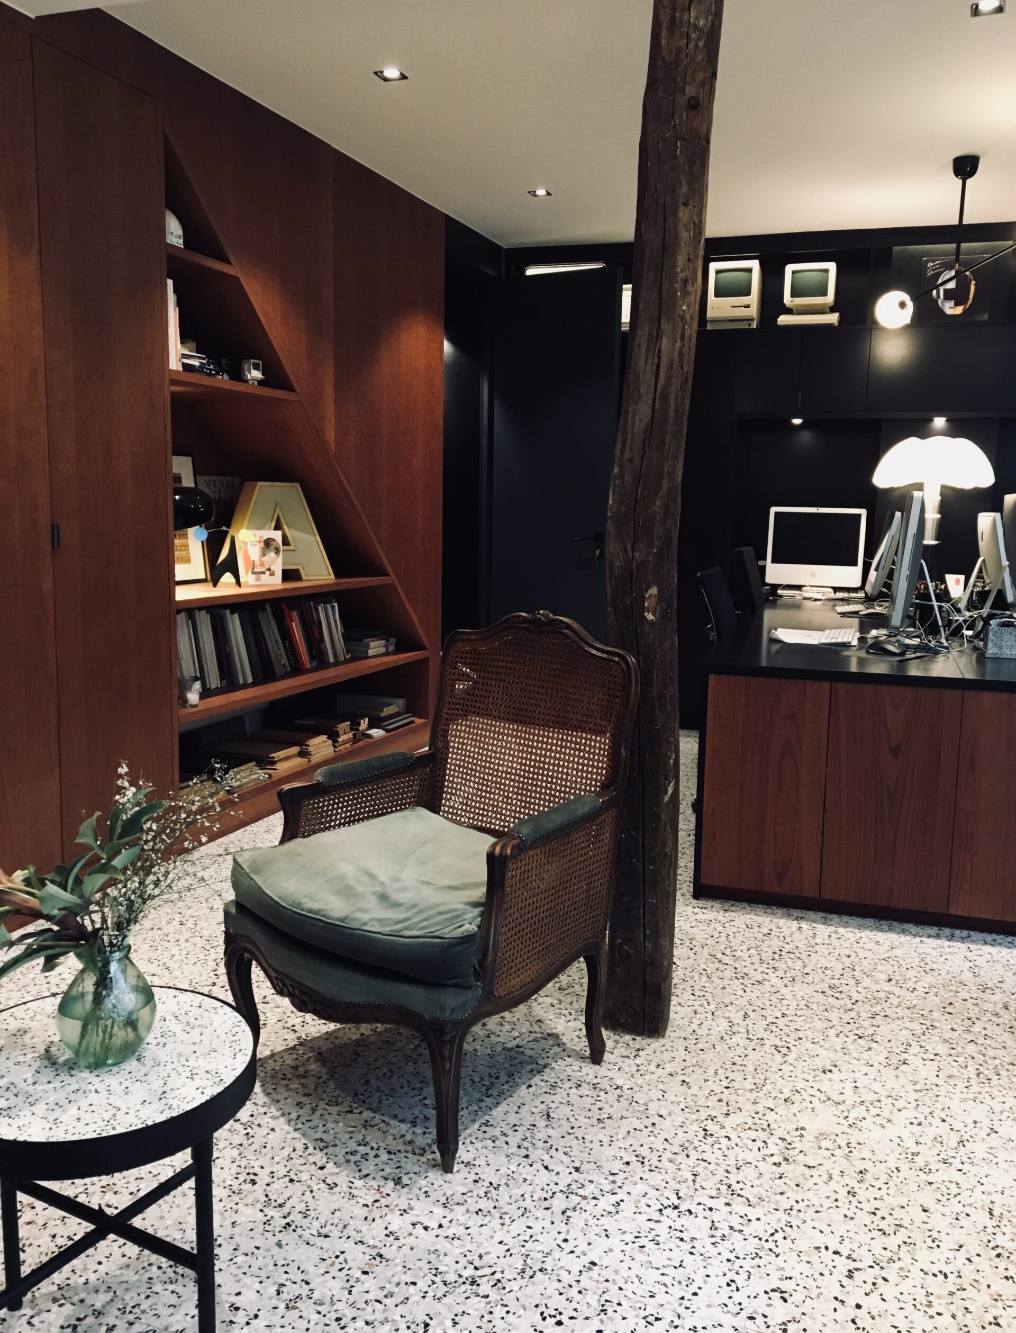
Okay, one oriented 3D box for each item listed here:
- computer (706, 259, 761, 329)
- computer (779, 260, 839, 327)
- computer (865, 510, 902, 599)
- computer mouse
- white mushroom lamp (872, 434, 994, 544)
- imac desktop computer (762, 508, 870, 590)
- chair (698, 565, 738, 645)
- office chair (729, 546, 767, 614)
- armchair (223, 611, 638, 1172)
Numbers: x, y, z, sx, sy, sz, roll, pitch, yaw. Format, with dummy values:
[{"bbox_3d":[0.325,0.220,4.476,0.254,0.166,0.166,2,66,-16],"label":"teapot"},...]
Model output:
[{"bbox_3d":[1.190,-1.913,5.930,0.246,0.342,0.277,3,8,16],"label":"computer"},{"bbox_3d":[1.573,-1.908,5.904,0.305,0.333,0.290,3,8,16],"label":"computer"},{"bbox_3d":[1.741,-0.465,5.120,0.195,0.457,0.515,3,8,13],"label":"computer"},{"bbox_3d":[1.220,-0.062,3.657,0.122,0.045,0.072,3,8,16],"label":"computer mouse"},{"bbox_3d":[2.058,-0.711,5.571,0.550,0.833,0.550,3,8,16],"label":"white mushroom lamp"},{"bbox_3d":[1.630,-0.595,6.021,0.493,0.468,0.190,3,8,16],"label":"imac desktop computer"},{"bbox_3d":[1.004,0.119,4.325,0.600,0.950,0.600,4,9,22],"label":"chair"},{"bbox_3d":[1.371,-0.068,5.537,0.600,1.000,0.600,4,8,19],"label":"office chair"},{"bbox_3d":[-0.137,0.376,2.349,0.655,0.945,0.700,7,10,38],"label":"armchair"}]

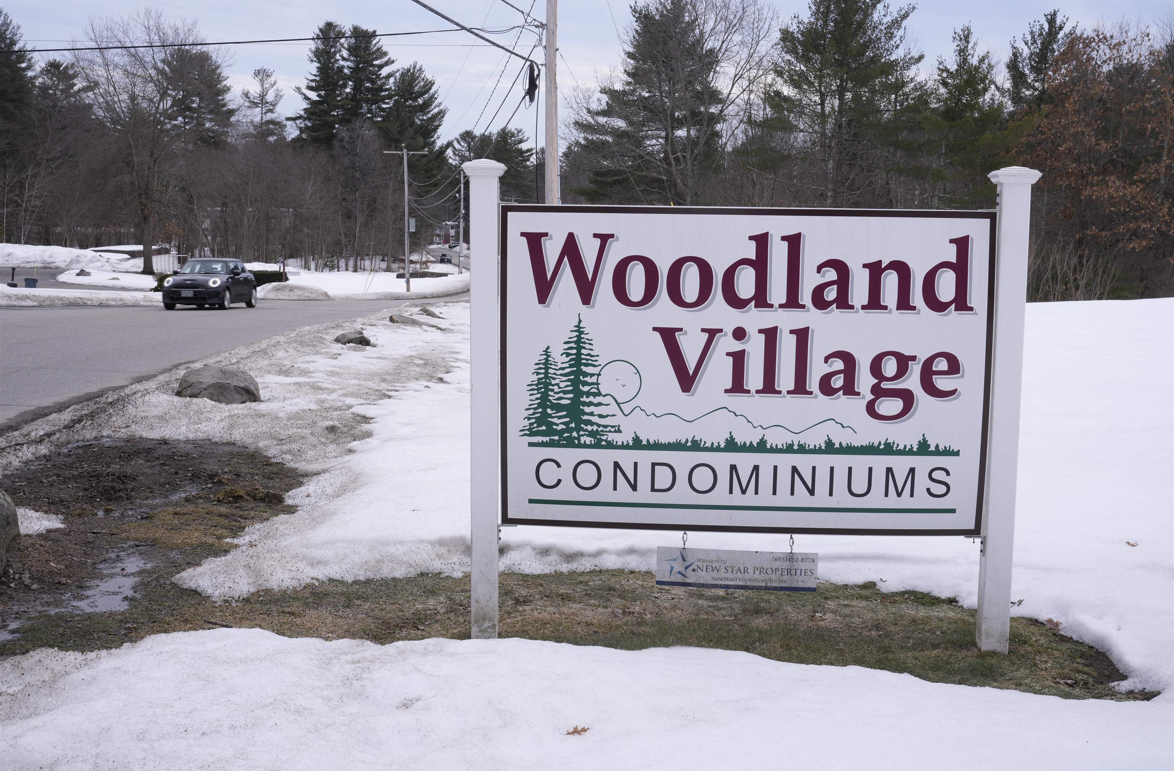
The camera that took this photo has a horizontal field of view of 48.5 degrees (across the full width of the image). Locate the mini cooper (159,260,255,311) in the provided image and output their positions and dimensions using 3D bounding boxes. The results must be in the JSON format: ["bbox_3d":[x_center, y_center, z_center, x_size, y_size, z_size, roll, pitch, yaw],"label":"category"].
[{"bbox_3d":[-10.520,-2.855,36.550,1.740,1.420,3.950,1,4,1],"label":"mini cooper"}]

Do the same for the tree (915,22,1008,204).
[{"bbox_3d":[18.383,-10.828,64.011,4.900,13.461,4.900,1,7,0],"label":"tree"}]

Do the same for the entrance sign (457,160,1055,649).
[{"bbox_3d":[0.584,0.087,4.944,2.100,1.840,0.170,1,7,3],"label":"entrance sign"}]

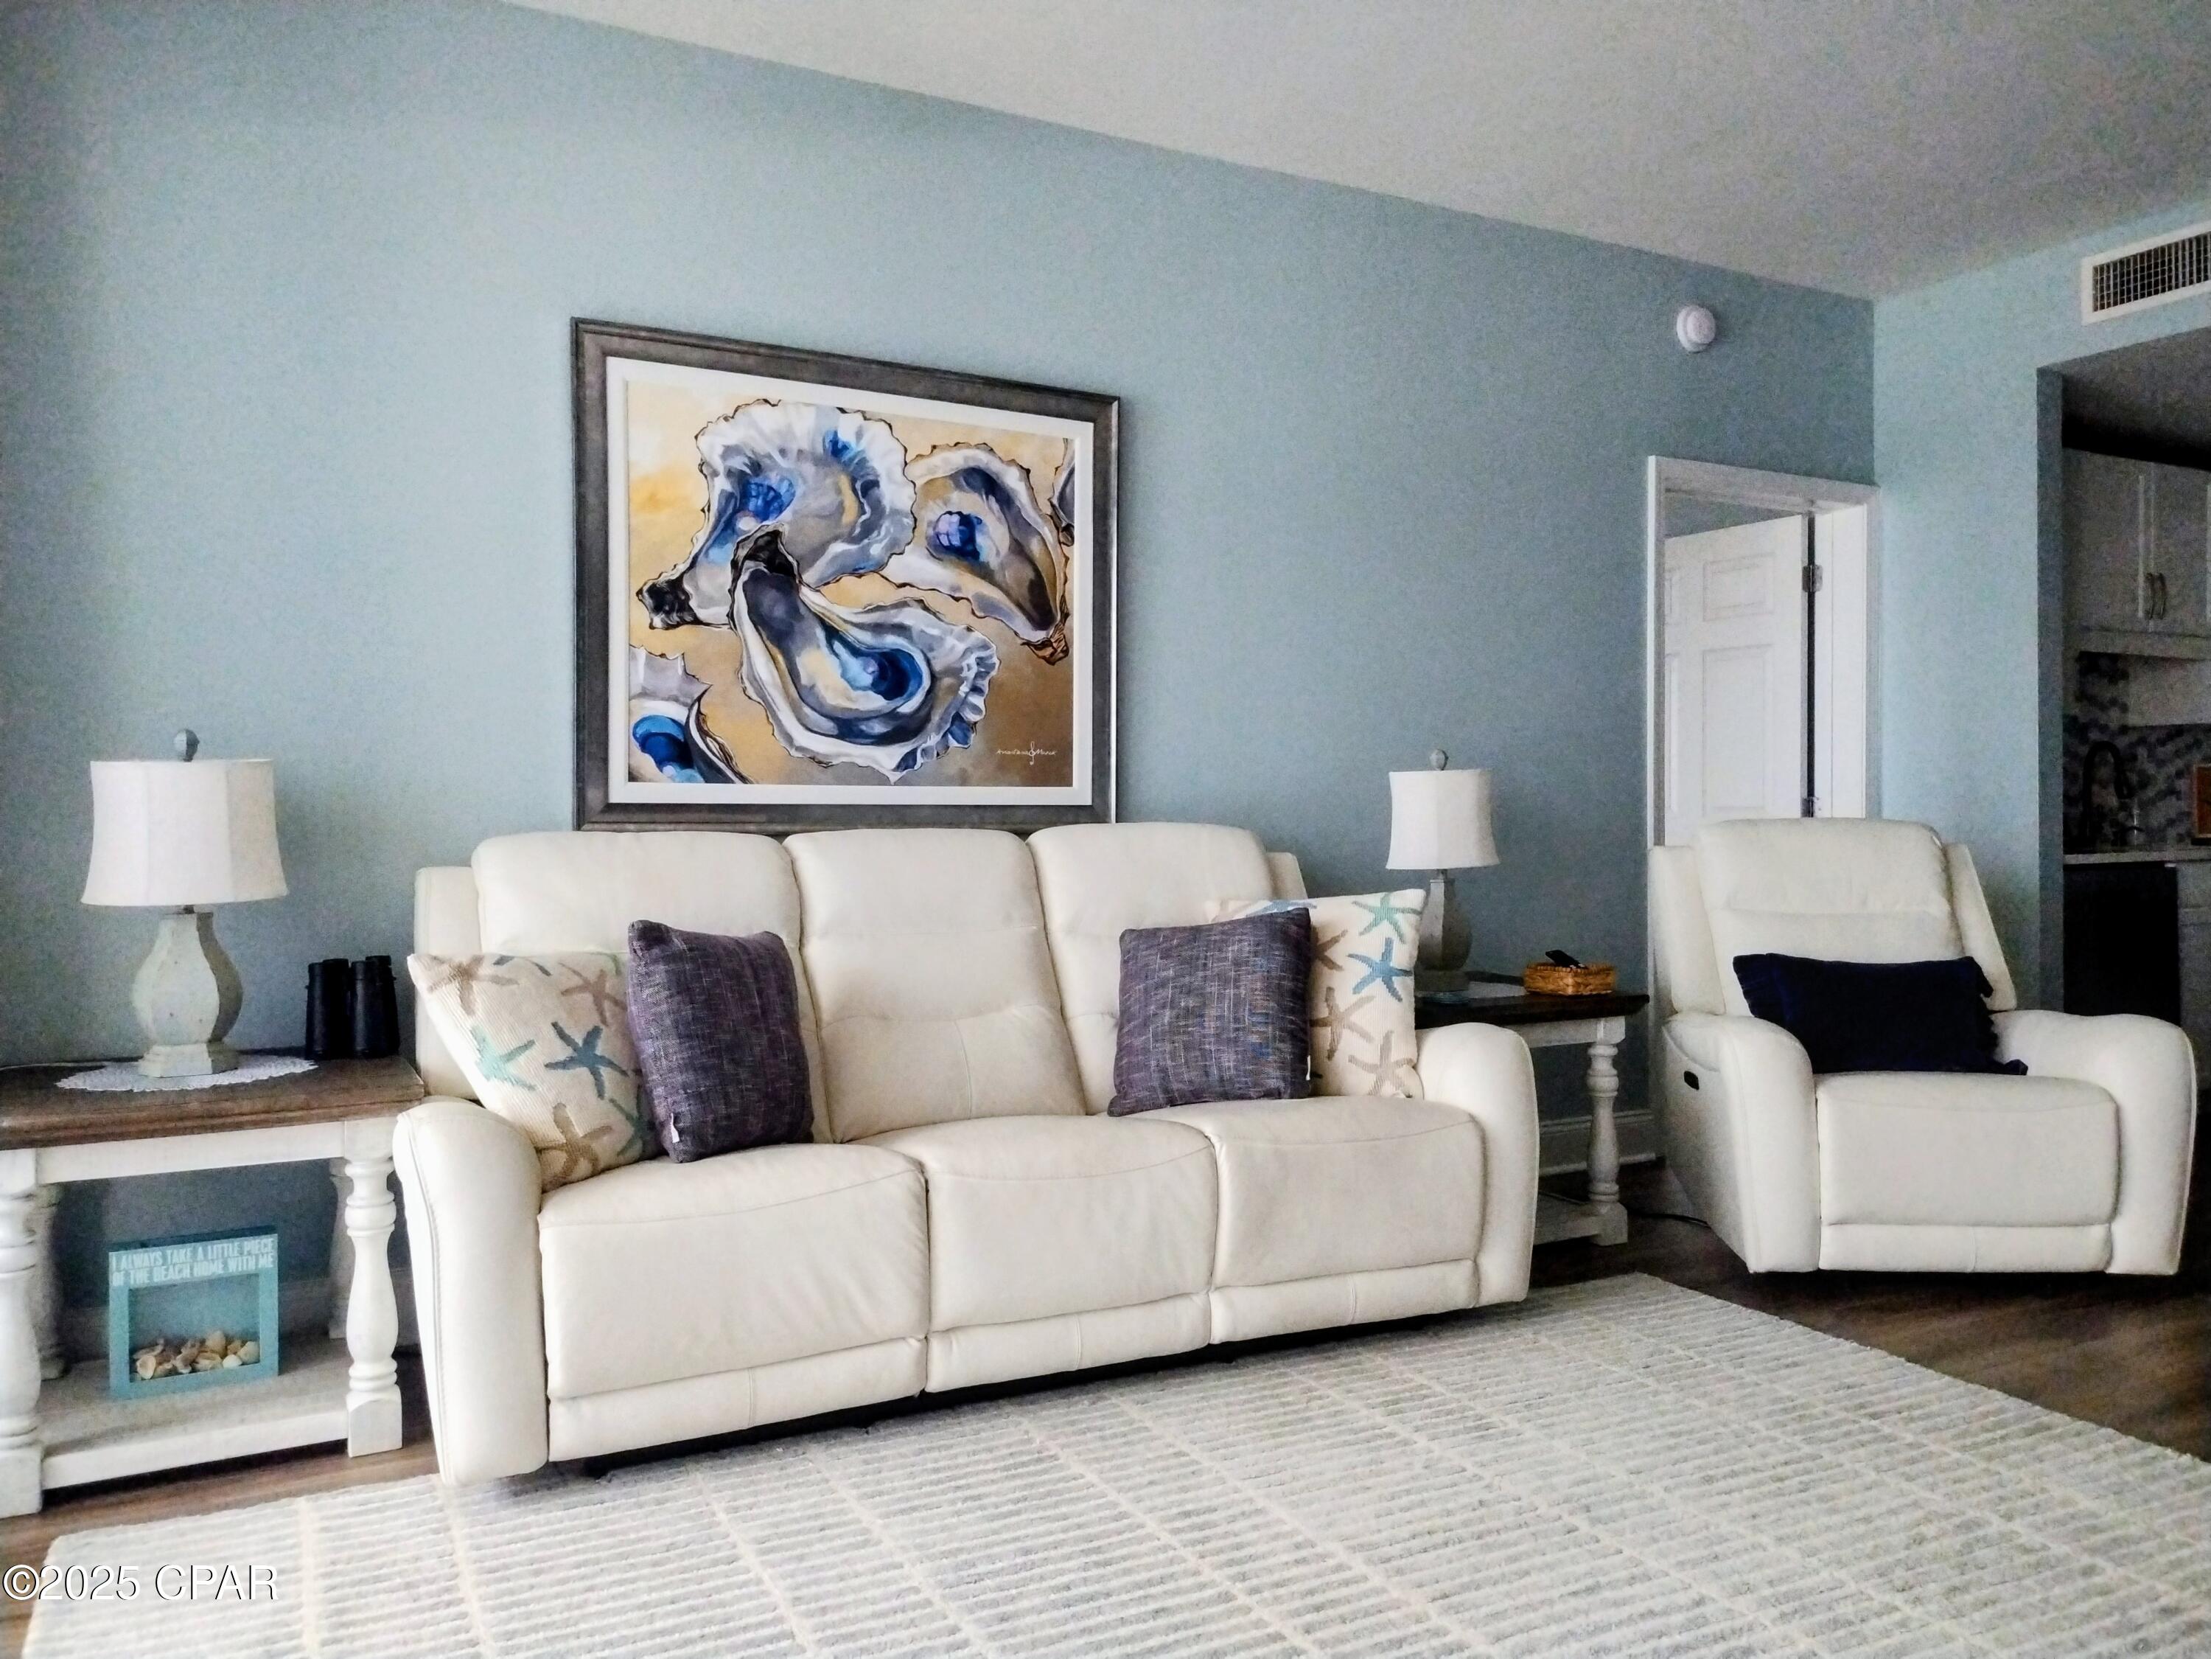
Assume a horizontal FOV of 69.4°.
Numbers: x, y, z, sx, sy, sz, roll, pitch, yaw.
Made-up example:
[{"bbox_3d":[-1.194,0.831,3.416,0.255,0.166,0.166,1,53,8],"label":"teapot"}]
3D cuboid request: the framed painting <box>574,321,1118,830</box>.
[{"bbox_3d":[-0.543,-0.535,3.690,1.300,1.095,0.045,0,1,-27],"label":"framed painting"}]

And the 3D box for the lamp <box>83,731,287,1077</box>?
[{"bbox_3d":[-1.583,0.122,2.751,0.300,0.593,0.290,0,1,-27],"label":"lamp"}]

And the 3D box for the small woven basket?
[{"bbox_3d":[1.142,0.370,3.963,0.165,0.060,0.165,0,1,-27],"label":"small woven basket"}]

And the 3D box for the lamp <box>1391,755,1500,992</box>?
[{"bbox_3d":[0.837,0.100,3.994,0.290,0.597,0.290,0,1,-27],"label":"lamp"}]

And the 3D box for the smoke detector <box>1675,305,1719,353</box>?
[{"bbox_3d":[1.824,-1.540,4.905,0.145,0.145,0.050,0,1,-27],"label":"smoke detector"}]

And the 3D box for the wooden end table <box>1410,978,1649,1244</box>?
[{"bbox_3d":[0.883,0.702,3.967,0.660,0.605,0.580,0,1,-27],"label":"wooden end table"}]

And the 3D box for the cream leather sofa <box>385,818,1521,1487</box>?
[{"bbox_3d":[-0.281,0.506,3.255,2.180,1.015,0.950,0,1,-26],"label":"cream leather sofa"}]

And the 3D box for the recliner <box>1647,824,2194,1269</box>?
[{"bbox_3d":[1.907,0.491,3.955,1.000,1.020,0.950,0,1,4],"label":"recliner"}]

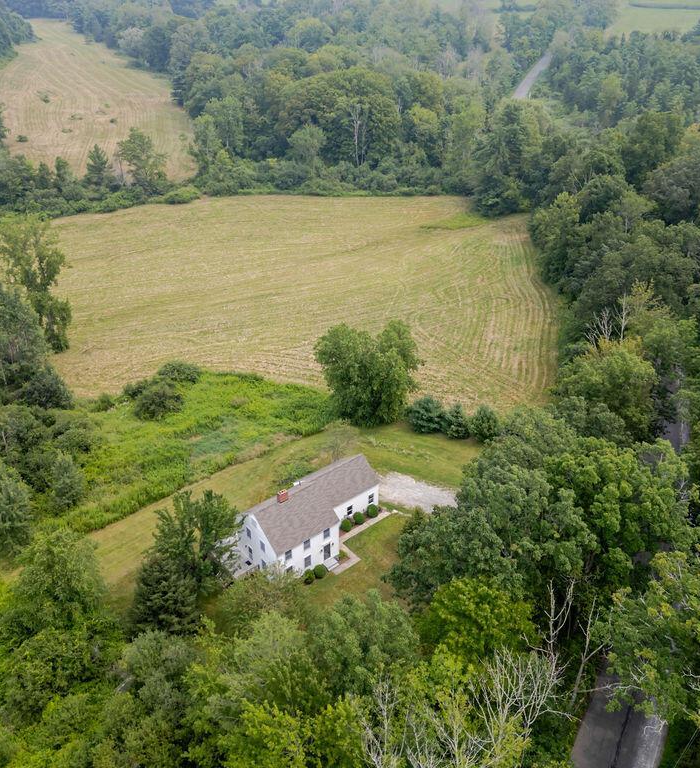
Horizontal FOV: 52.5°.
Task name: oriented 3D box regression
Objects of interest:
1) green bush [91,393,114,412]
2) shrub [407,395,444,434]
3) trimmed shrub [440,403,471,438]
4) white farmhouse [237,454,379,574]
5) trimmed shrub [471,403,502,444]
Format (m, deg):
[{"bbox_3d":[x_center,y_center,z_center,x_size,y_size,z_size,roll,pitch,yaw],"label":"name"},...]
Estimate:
[{"bbox_3d":[-38.204,2.521,108.470,3.690,2.627,3.690,-13,34,-19],"label":"green bush"},{"bbox_3d":[11.373,3.953,103.374,5.169,5.599,5.169,4,32,6],"label":"shrub"},{"bbox_3d":[15.816,4.842,101.970,3.934,5.578,3.934,6,32,9],"label":"trimmed shrub"},{"bbox_3d":[-4.553,13.736,84.557,17.681,8.950,11.731,-23,39,-32],"label":"white farmhouse"},{"bbox_3d":[19.916,5.193,101.549,4.497,5.431,4.497,7,33,11],"label":"trimmed shrub"}]

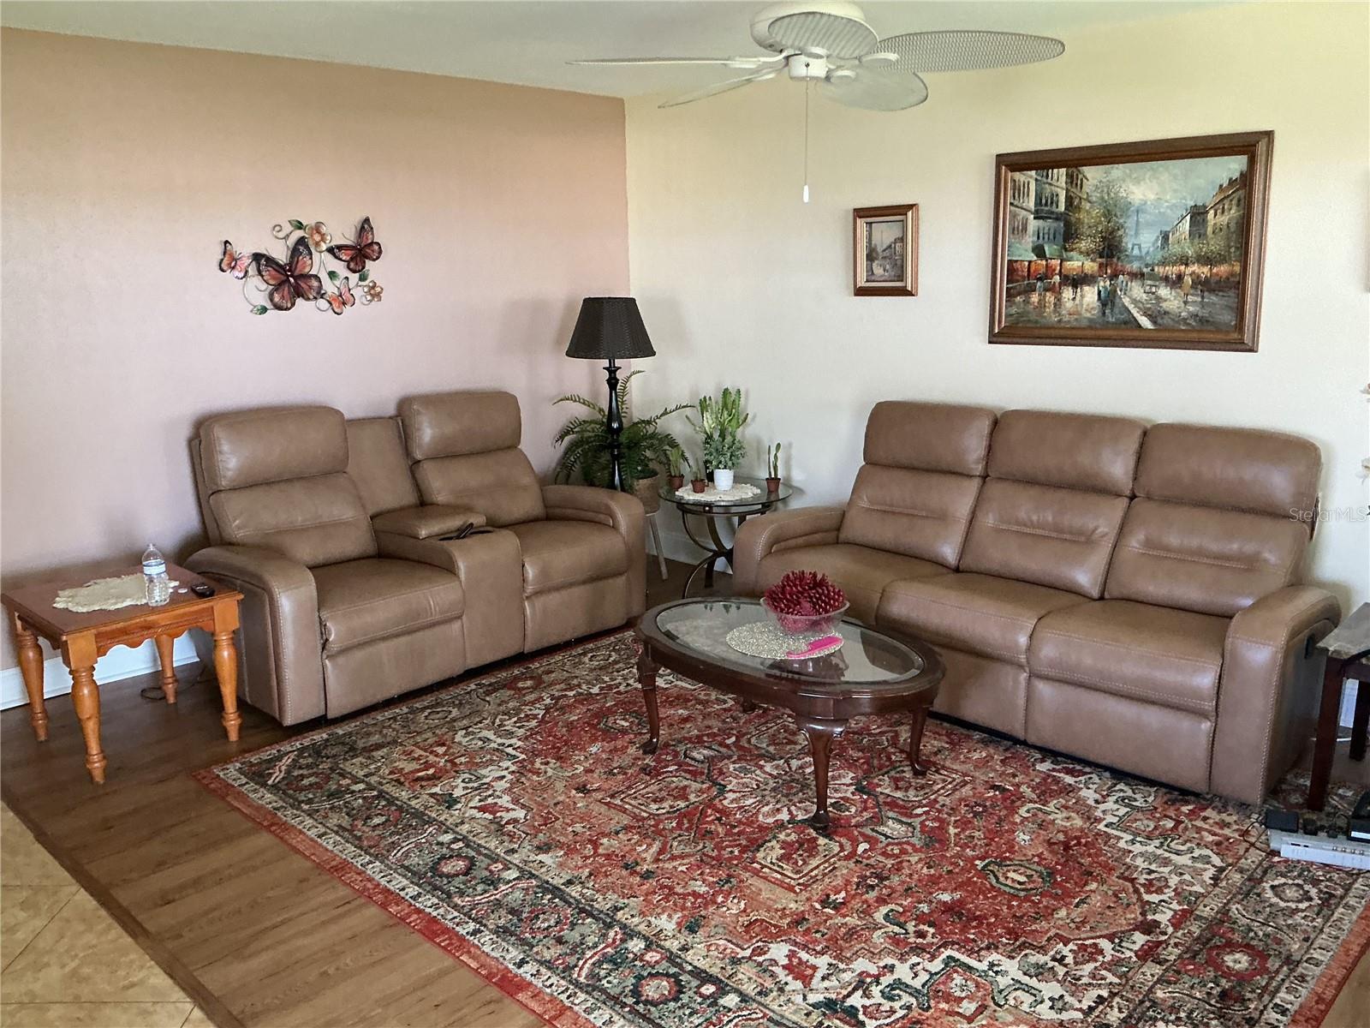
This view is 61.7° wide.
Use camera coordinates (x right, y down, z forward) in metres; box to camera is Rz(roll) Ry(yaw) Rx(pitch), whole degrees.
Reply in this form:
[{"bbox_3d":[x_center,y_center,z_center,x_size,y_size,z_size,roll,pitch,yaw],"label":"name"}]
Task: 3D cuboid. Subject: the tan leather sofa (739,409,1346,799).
[{"bbox_3d":[1.245,0.169,4.243,2.080,1.005,0.920,11,17,44],"label":"tan leather sofa"}]

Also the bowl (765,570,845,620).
[{"bbox_3d":[0.397,0.284,3.737,0.290,0.180,0.290,-1,12,0],"label":"bowl"}]

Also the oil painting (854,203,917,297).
[{"bbox_3d":[0.875,-1.141,5.008,0.335,0.378,0.035,11,17,43],"label":"oil painting"}]

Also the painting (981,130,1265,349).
[{"bbox_3d":[1.623,-0.995,4.288,1.040,0.737,0.042,11,17,43],"label":"painting"}]

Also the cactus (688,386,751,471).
[{"bbox_3d":[0.175,-0.404,5.509,0.270,0.409,0.250,11,17,44],"label":"cactus"}]

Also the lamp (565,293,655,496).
[{"bbox_3d":[-0.343,-0.322,5.613,0.430,1.445,0.430,-1,12,0],"label":"lamp"}]

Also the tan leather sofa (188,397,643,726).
[{"bbox_3d":[-1.069,0.077,4.796,0.940,1.045,1.750,11,17,43],"label":"tan leather sofa"}]

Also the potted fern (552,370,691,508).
[{"bbox_3d":[-0.314,-0.360,5.882,0.700,0.720,0.720,-1,12,0],"label":"potted fern"}]

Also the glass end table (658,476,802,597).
[{"bbox_3d":[0.208,0.154,5.523,0.635,0.530,0.635,-1,12,0],"label":"glass end table"}]

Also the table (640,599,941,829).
[{"bbox_3d":[0.300,0.603,3.676,1.150,0.435,0.710,11,17,44],"label":"table"}]

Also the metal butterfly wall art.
[{"bbox_3d":[-1.616,-1.058,4.906,0.050,0.409,0.758,11,17,44],"label":"metal butterfly wall art"}]

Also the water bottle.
[{"bbox_3d":[-1.755,0.200,3.802,0.066,0.198,0.066,11,17,43],"label":"water bottle"}]

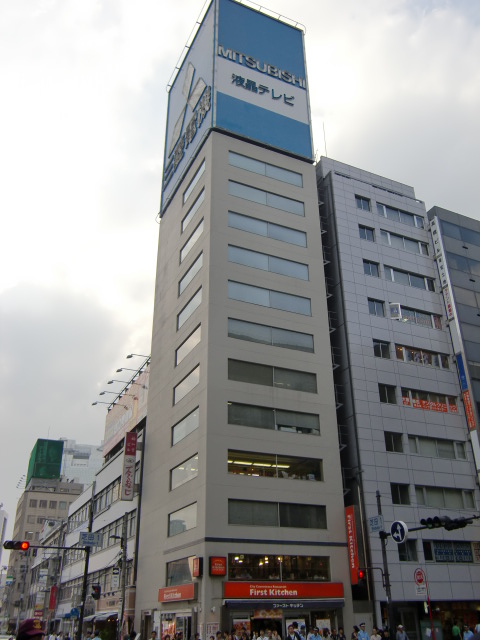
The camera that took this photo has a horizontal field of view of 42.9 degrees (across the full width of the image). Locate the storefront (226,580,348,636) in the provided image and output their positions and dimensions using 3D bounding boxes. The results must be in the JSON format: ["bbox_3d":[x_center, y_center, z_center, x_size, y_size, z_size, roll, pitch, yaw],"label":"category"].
[{"bbox_3d":[2.736,17.336,35.048,7.945,4.143,1.000,12,-29,-22],"label":"storefront"}]

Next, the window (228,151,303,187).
[{"bbox_3d":[2.300,-13.285,54.144,7.414,1.508,0.150,11,-29,-22],"label":"window"}]

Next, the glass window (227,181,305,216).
[{"bbox_3d":[2.151,-9.479,48.007,6.735,1.461,0.200,12,-30,-22],"label":"glass window"}]

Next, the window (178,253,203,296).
[{"bbox_3d":[-4.092,-3.795,51.235,0.150,1.473,5.593,11,-29,-22],"label":"window"}]

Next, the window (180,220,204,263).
[{"bbox_3d":[-4.119,-6.739,52.724,0.150,1.499,5.593,11,-29,-22],"label":"window"}]

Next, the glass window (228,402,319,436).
[{"bbox_3d":[2.358,6.626,40.583,6.876,1.503,0.150,12,-29,-22],"label":"glass window"}]

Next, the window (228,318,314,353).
[{"bbox_3d":[2.434,1.242,46.795,7.414,1.573,0.150,11,-29,-22],"label":"window"}]

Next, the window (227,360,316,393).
[{"bbox_3d":[2.461,4.224,45.287,7.414,1.600,0.150,11,-29,-22],"label":"window"}]

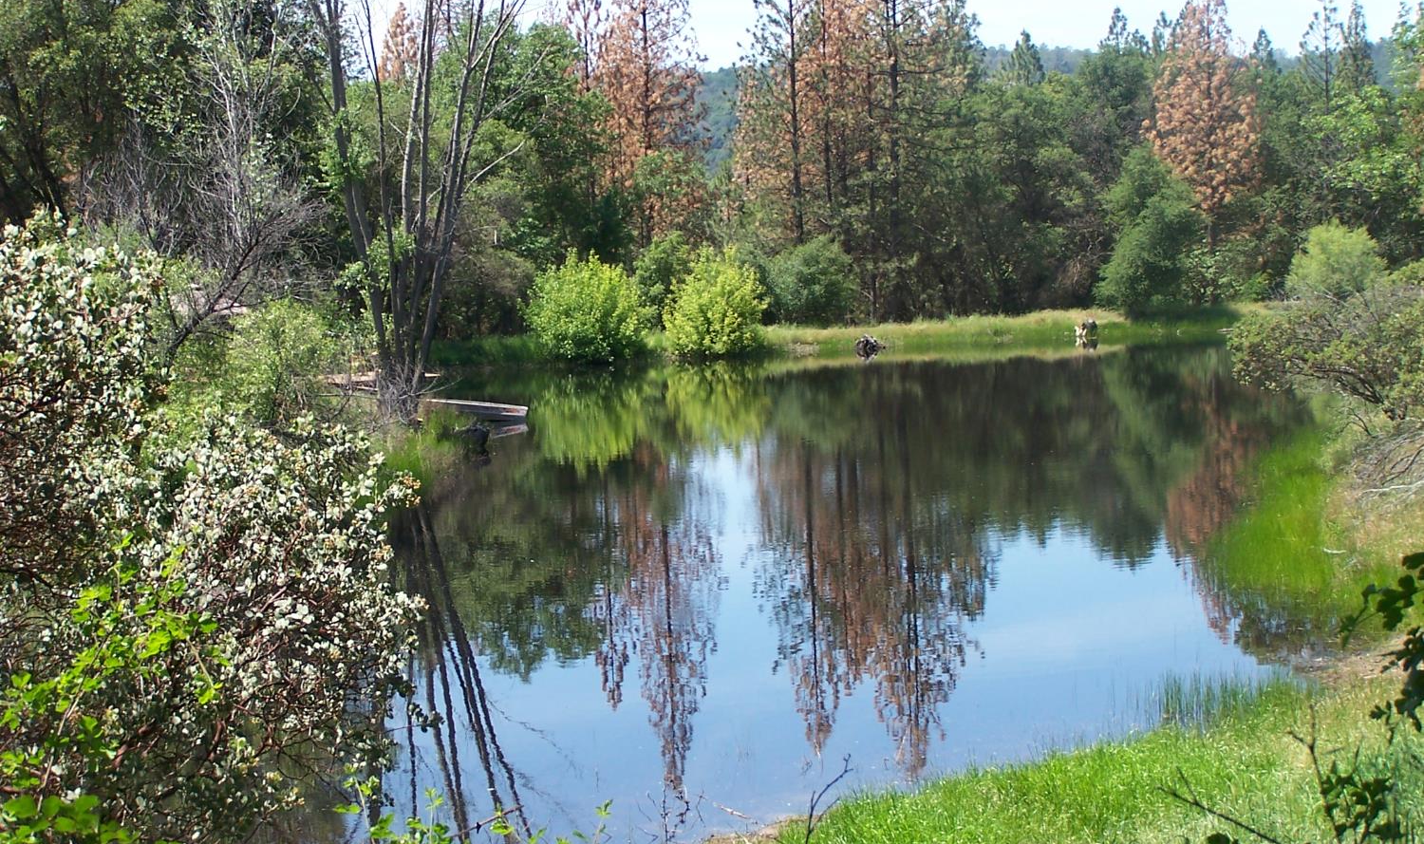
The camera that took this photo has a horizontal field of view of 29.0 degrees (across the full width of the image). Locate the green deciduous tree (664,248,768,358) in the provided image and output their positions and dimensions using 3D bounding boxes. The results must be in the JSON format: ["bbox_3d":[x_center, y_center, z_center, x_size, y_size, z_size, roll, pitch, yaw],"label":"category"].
[{"bbox_3d":[0.099,-3.525,82.000,3.050,3.250,2.900,-2,3,0],"label":"green deciduous tree"}]

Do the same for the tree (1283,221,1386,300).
[{"bbox_3d":[20.361,-5.104,90.000,3.300,2.900,3.000,-2,3,0],"label":"tree"}]

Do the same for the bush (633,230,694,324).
[{"bbox_3d":[-1.488,-4.757,91.000,2.300,3.100,2.200,-2,3,0],"label":"bush"}]

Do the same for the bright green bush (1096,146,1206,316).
[{"bbox_3d":[14.570,-6.334,91.500,3.550,5.500,3.400,-2,3,0],"label":"bright green bush"}]

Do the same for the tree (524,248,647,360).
[{"bbox_3d":[-3.802,-3.467,83.000,3.550,3.300,3.300,-2,3,0],"label":"tree"}]

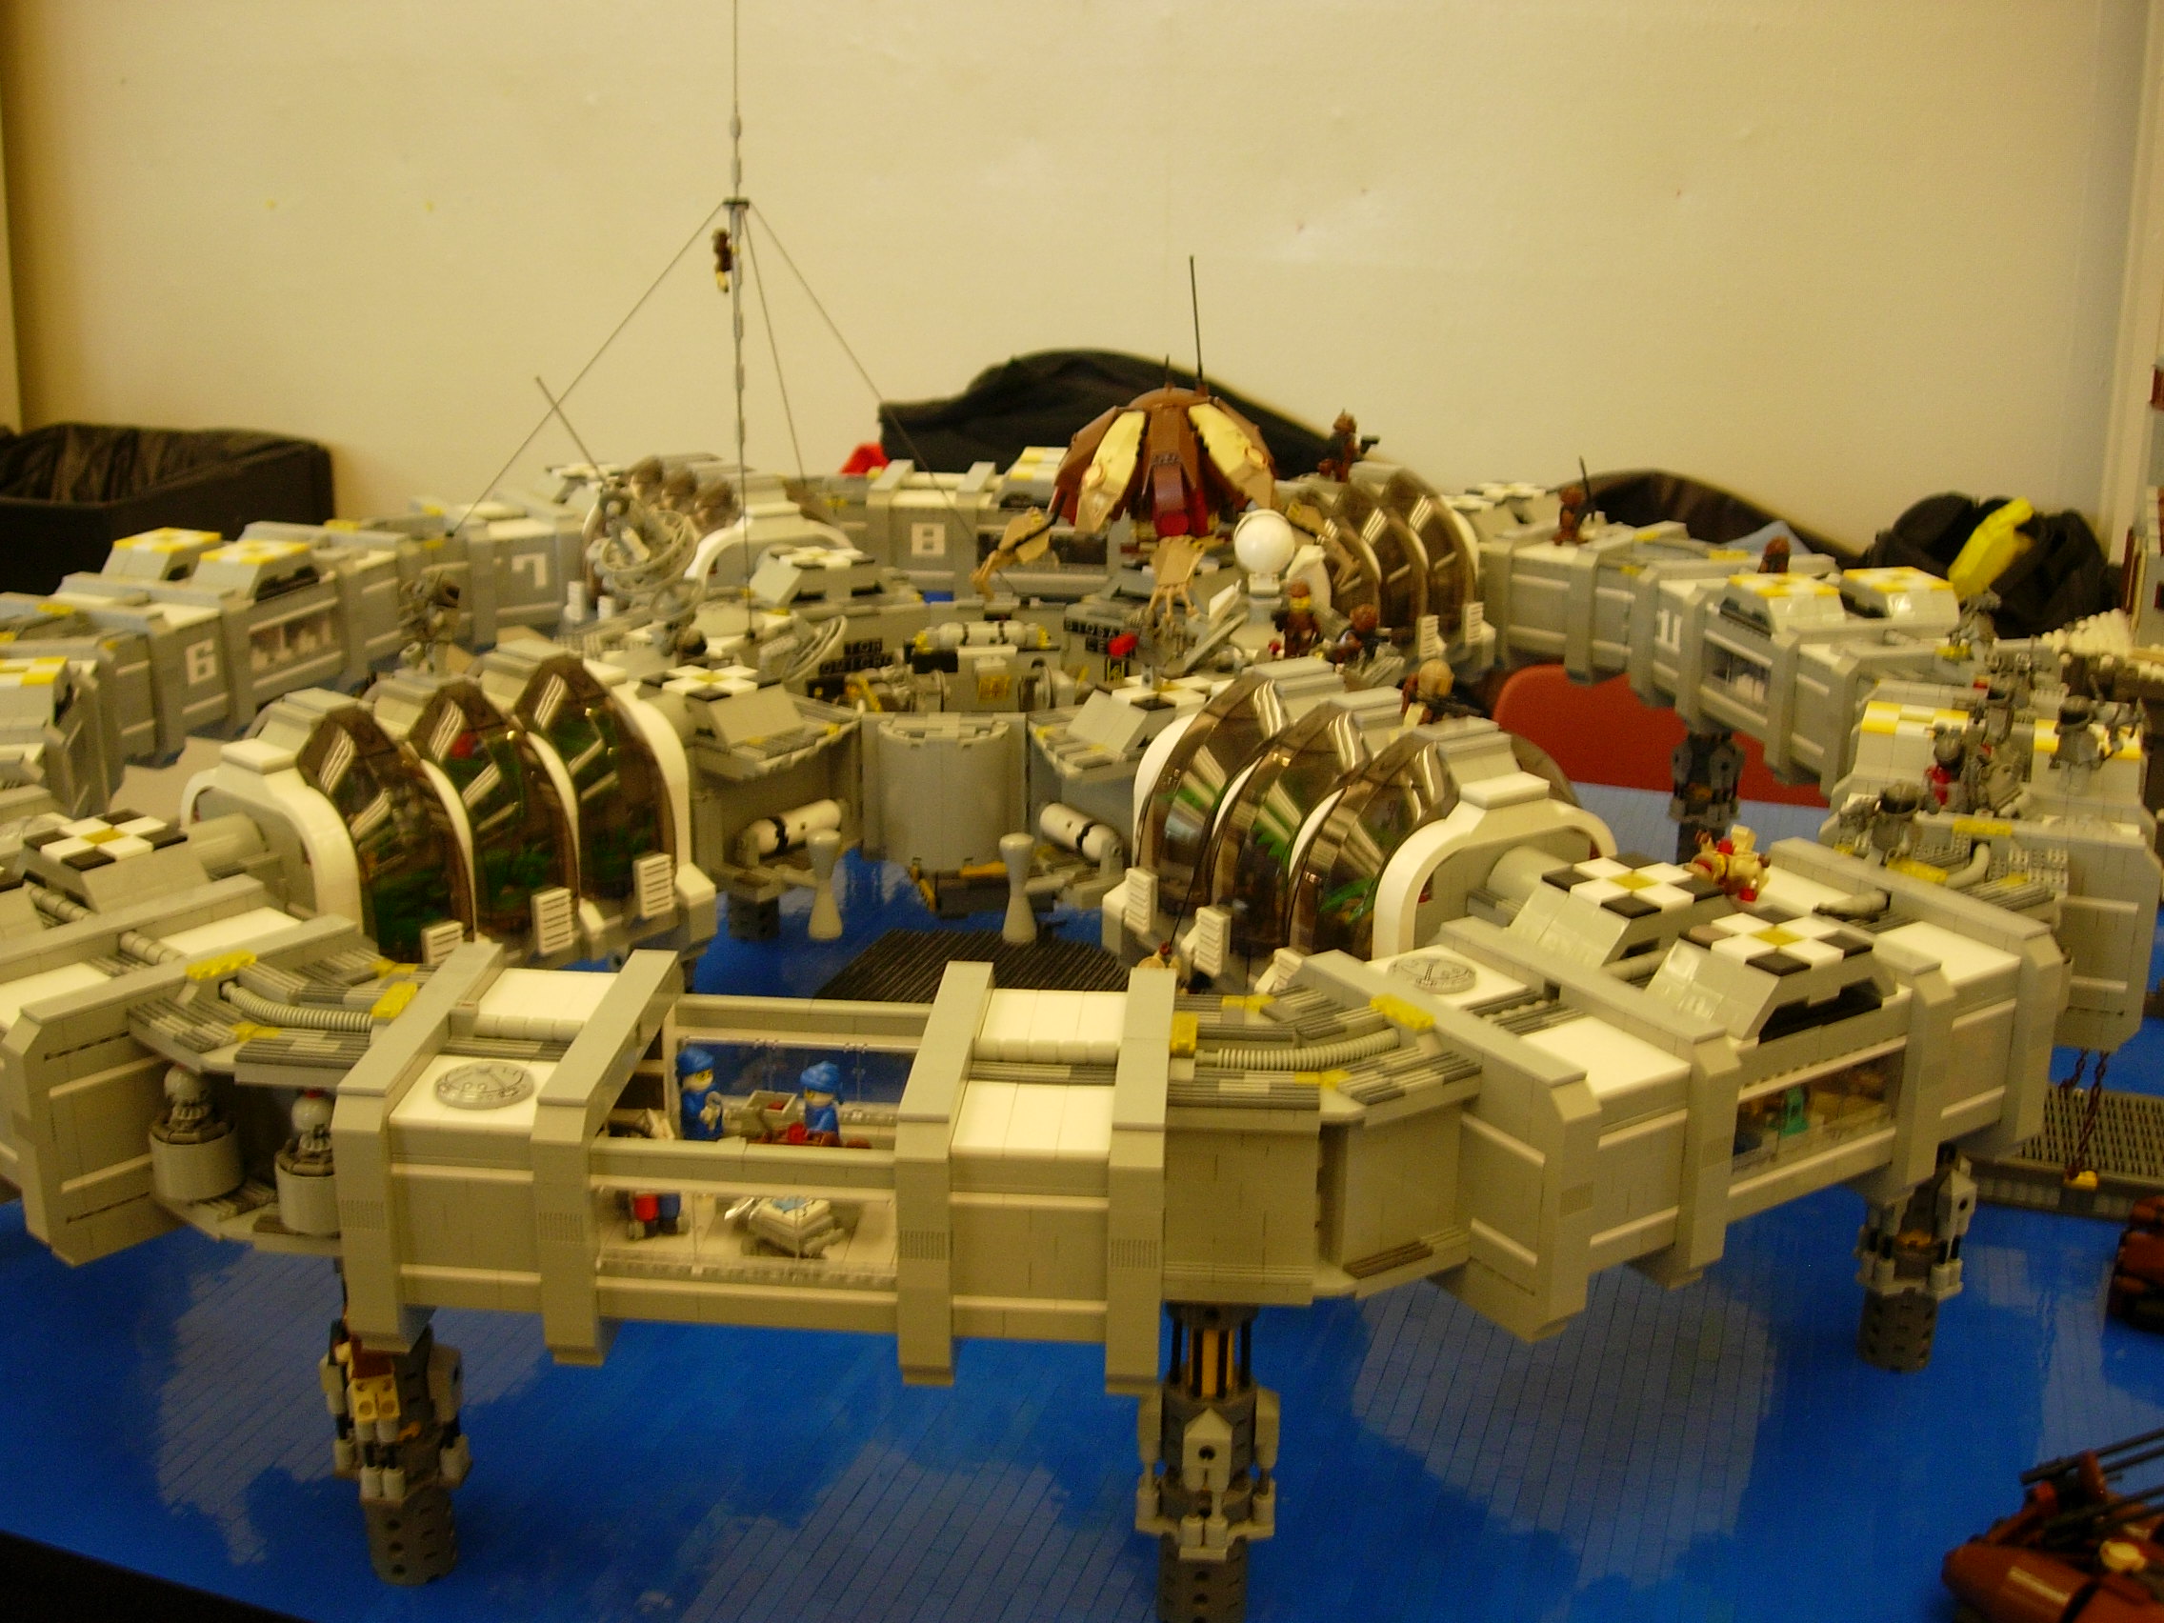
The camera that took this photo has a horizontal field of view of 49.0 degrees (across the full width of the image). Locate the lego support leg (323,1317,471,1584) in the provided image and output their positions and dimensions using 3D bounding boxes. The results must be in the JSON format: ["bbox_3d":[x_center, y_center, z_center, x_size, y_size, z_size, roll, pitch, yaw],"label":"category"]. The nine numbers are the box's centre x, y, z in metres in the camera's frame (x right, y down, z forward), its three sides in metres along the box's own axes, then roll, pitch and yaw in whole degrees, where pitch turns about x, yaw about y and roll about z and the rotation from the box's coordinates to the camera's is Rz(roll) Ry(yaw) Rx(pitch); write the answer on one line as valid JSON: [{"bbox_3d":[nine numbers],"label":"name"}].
[{"bbox_3d":[-0.241,0.215,0.836,0.051,0.128,0.051,2,18,4],"label":"lego support leg"}]

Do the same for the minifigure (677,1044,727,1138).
[{"bbox_3d":[-0.132,0.103,0.815,0.019,0.043,0.025,15,23,36],"label":"minifigure"}]

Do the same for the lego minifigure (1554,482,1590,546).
[{"bbox_3d":[0.323,-0.195,1.556,0.022,0.040,0.024,12,21,30],"label":"lego minifigure"}]

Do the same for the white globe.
[{"bbox_3d":[0.096,-0.141,1.243,0.033,0.033,0.033,2,19,4],"label":"white globe"}]

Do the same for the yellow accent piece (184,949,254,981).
[{"bbox_3d":[-0.299,0.053,0.825,0.008,0.004,0.024,17,24,39],"label":"yellow accent piece"}]

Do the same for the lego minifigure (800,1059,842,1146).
[{"bbox_3d":[-0.088,0.107,0.806,0.019,0.043,0.025,-13,23,-36],"label":"lego minifigure"}]

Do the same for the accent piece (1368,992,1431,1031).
[{"bbox_3d":[0.107,0.067,0.799,0.008,0.004,0.024,-11,22,-32],"label":"accent piece"}]

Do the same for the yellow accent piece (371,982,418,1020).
[{"bbox_3d":[-0.230,0.064,0.796,0.008,0.004,0.024,2,18,4],"label":"yellow accent piece"}]

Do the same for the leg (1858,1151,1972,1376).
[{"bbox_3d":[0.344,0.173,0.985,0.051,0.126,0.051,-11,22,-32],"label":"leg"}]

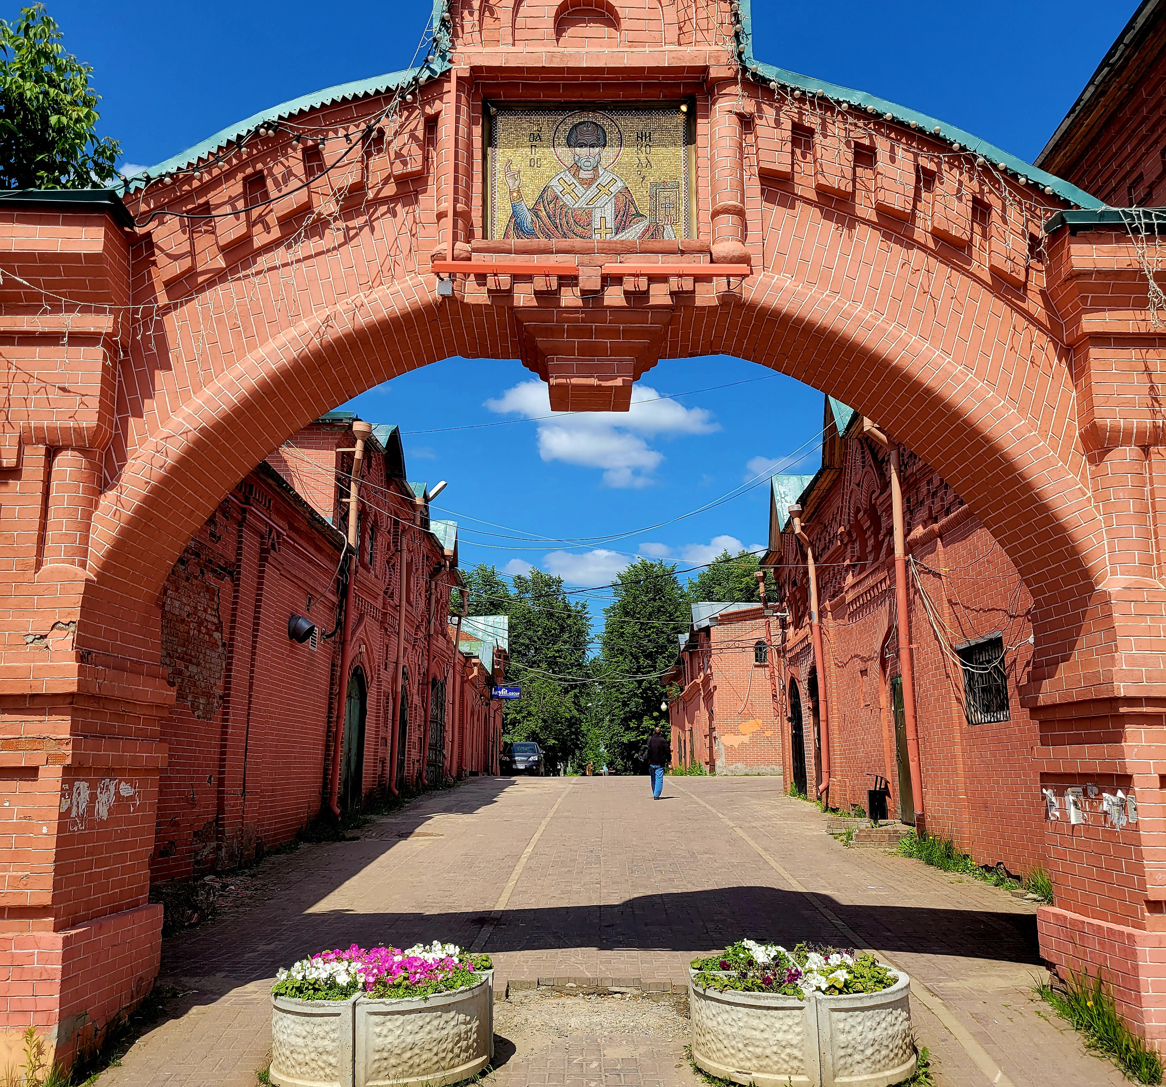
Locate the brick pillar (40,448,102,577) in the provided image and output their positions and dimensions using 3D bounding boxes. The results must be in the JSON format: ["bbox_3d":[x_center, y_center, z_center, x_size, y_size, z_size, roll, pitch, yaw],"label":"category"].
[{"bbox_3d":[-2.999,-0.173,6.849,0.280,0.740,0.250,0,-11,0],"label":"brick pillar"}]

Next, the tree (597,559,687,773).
[{"bbox_3d":[3.926,8.156,77.828,6.100,14.400,6.100,0,-11,0],"label":"tree"}]

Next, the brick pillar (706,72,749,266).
[{"bbox_3d":[0.919,-2.366,7.361,0.250,1.310,0.230,0,-11,0],"label":"brick pillar"}]

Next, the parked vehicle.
[{"bbox_3d":[-2.752,10.160,54.562,1.850,1.680,4.500,0,-11,0],"label":"parked vehicle"}]

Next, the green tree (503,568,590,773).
[{"bbox_3d":[-2.386,8.451,77.773,6.000,13.800,6.000,0,-11,0],"label":"green tree"}]

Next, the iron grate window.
[{"bbox_3d":[4.800,1.632,13.887,0.160,0.980,1.450,0,-11,0],"label":"iron grate window"}]

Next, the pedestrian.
[{"bbox_3d":[1.793,5.255,27.808,0.550,1.720,0.380,0,-11,0],"label":"pedestrian"}]

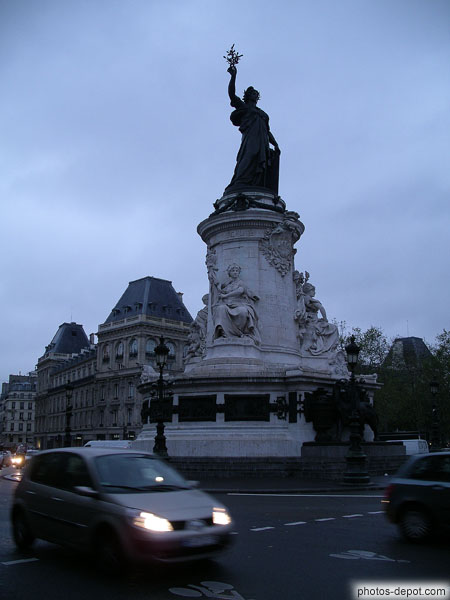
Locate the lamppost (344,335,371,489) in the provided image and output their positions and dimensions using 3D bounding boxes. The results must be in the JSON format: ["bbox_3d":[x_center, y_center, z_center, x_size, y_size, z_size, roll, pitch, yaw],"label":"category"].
[{"bbox_3d":[5.156,4.327,25.574,1.150,5.850,1.150,0,-13,0],"label":"lamppost"}]

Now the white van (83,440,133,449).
[{"bbox_3d":[-10.366,13.154,55.465,5.100,2.150,1.950,2,-13,-8],"label":"white van"}]

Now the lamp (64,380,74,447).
[{"bbox_3d":[-10.935,8.716,45.189,0.850,5.900,0.850,0,-13,0],"label":"lamp"}]

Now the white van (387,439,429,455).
[{"bbox_3d":[12.200,11.263,47.076,5.100,2.150,1.950,-11,-17,40],"label":"white van"}]

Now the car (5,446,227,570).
[{"bbox_3d":[-1.700,3.233,10.209,1.810,1.620,4.260,11,-17,-40],"label":"car"}]

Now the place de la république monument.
[{"bbox_3d":[1.770,-3.384,37.665,15.500,26.000,16.000,9,-15,-34],"label":"place de la république monument"}]

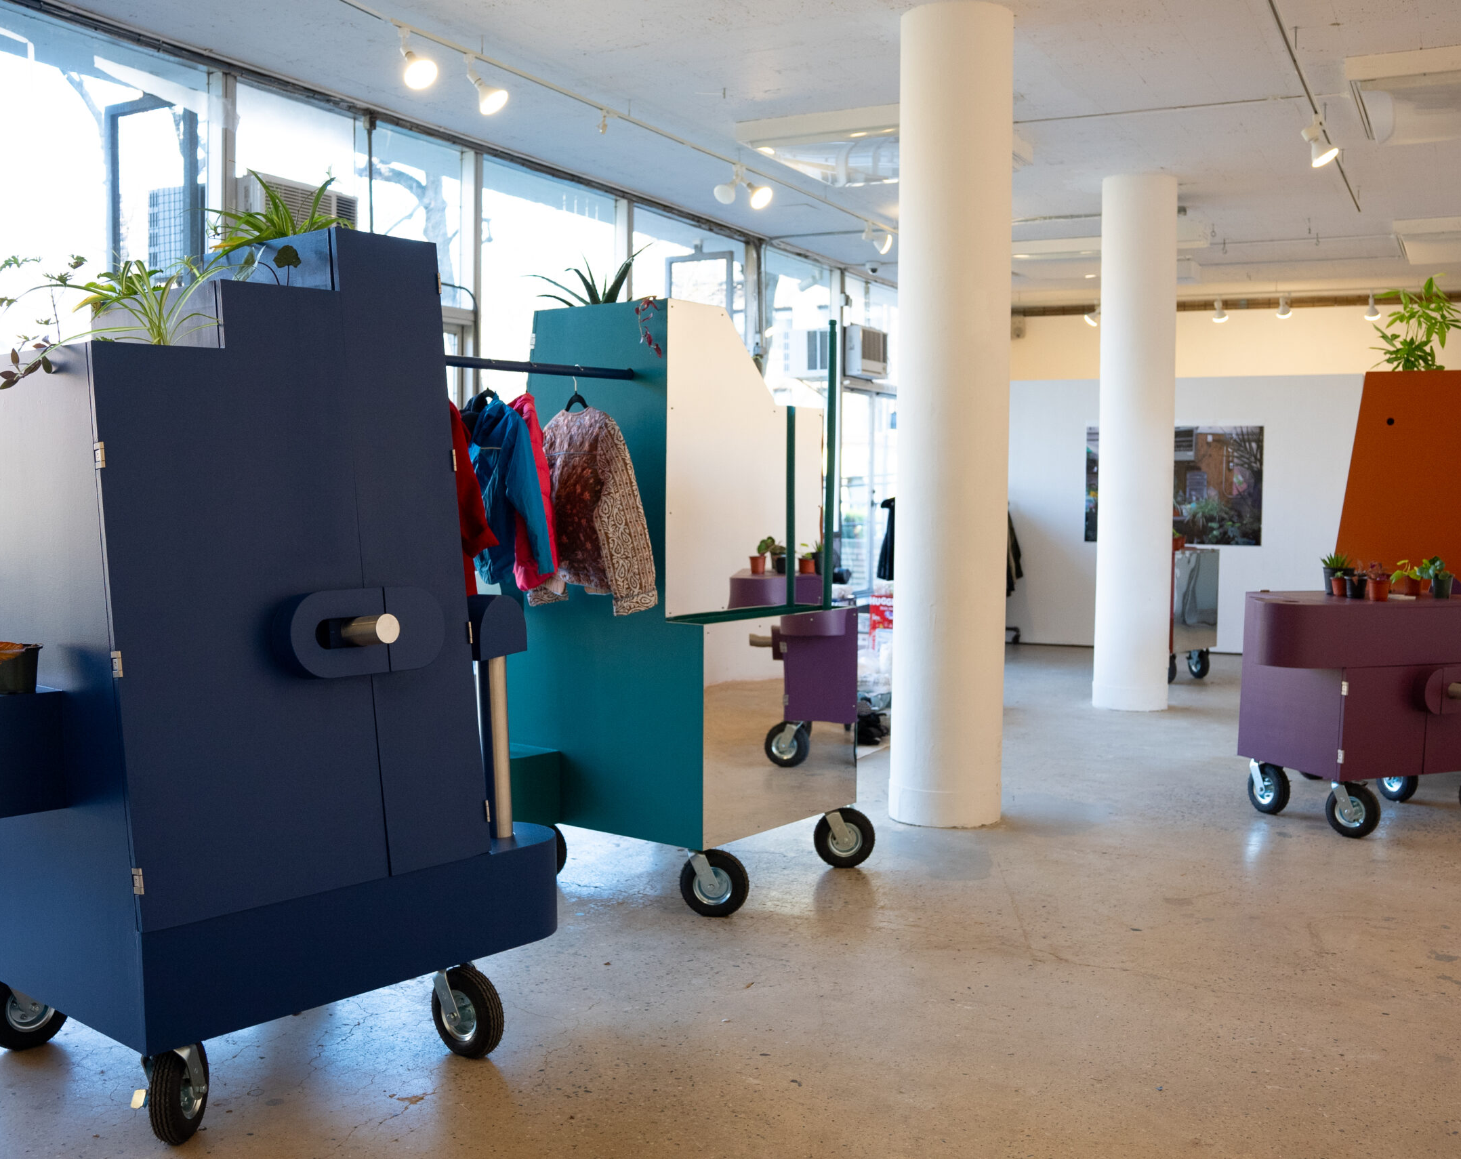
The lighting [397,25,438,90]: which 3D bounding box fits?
[{"bbox_3d":[-1.168,-1.948,5.408,0.125,0.225,0.175,-2,5,-28],"label":"lighting"}]

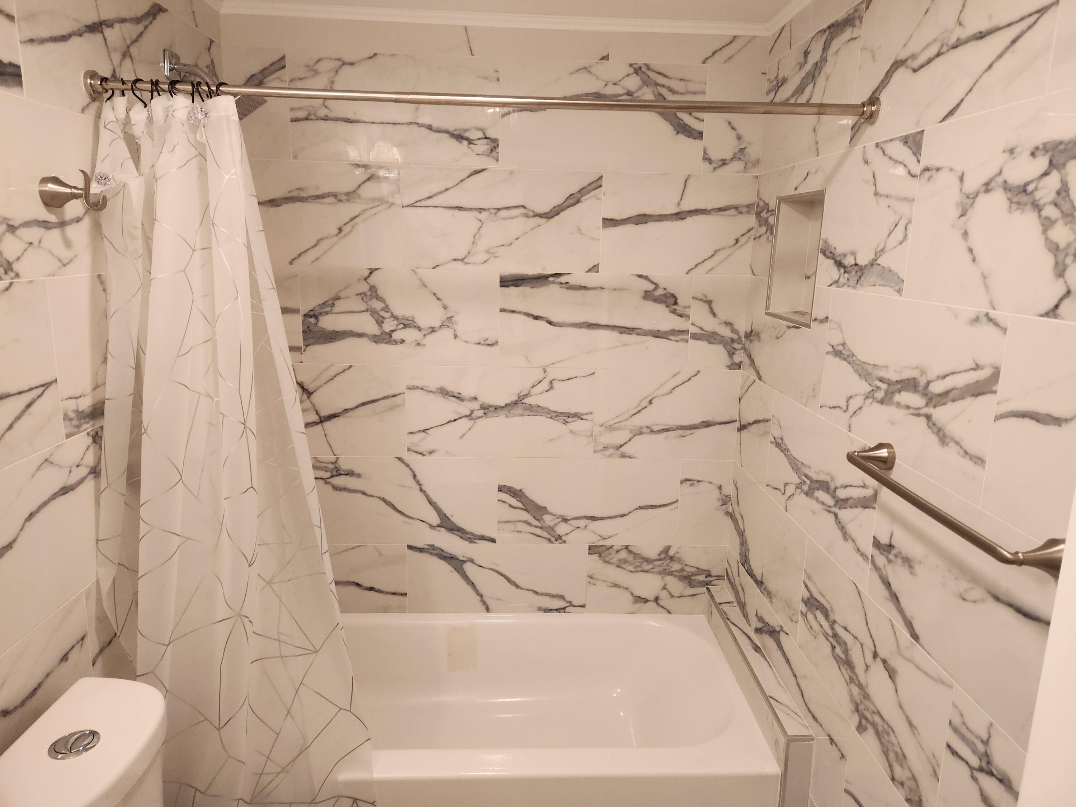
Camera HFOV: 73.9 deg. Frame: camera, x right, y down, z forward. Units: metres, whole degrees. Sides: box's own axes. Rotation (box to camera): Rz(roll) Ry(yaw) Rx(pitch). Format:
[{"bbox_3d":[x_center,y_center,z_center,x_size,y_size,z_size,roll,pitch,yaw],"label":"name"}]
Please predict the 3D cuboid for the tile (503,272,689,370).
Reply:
[{"bbox_3d":[0.185,-0.261,2.267,0.611,0.302,0.012,1,13,-3],"label":"tile"}]

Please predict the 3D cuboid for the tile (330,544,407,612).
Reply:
[{"bbox_3d":[-0.693,0.598,2.432,0.493,0.254,0.012,1,13,-3],"label":"tile"}]

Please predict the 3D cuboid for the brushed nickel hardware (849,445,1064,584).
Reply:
[{"bbox_3d":[0.648,0.152,1.165,0.085,0.052,0.512,1,13,-2],"label":"brushed nickel hardware"}]

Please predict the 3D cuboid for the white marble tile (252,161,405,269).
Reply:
[{"bbox_3d":[-0.666,-0.570,2.167,0.497,0.302,0.012,1,13,-3],"label":"white marble tile"}]

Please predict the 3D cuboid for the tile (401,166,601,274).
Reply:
[{"bbox_3d":[-0.114,-0.560,2.184,0.611,0.302,0.012,1,13,-3],"label":"tile"}]

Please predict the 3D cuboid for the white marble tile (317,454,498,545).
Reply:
[{"bbox_3d":[-0.436,0.320,2.352,0.604,0.299,0.010,1,13,-2],"label":"white marble tile"}]

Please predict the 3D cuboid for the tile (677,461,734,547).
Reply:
[{"bbox_3d":[0.566,0.336,2.421,0.174,0.302,0.012,1,13,-3],"label":"tile"}]

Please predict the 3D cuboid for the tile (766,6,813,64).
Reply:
[{"bbox_3d":[0.695,-1.008,1.961,0.012,0.083,0.311,1,13,-2],"label":"tile"}]

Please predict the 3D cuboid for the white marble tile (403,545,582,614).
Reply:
[{"bbox_3d":[-0.140,0.601,2.448,0.611,0.252,0.012,1,13,-3],"label":"white marble tile"}]

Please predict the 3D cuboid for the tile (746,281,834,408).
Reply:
[{"bbox_3d":[0.671,-0.185,1.966,0.010,0.299,0.588,1,13,-2],"label":"tile"}]

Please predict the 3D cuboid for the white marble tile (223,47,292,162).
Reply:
[{"bbox_3d":[-0.818,-0.870,2.091,0.180,0.302,0.012,1,13,-3],"label":"white marble tile"}]

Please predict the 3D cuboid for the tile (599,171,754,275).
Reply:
[{"bbox_3d":[0.432,-0.555,2.212,0.480,0.302,0.012,1,13,-3],"label":"tile"}]

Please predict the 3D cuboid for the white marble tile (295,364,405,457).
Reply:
[{"bbox_3d":[-0.671,0.022,2.277,0.498,0.299,0.010,1,13,-2],"label":"white marble tile"}]

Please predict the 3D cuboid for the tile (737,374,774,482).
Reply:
[{"bbox_3d":[0.672,0.076,2.209,0.012,0.302,0.309,1,13,-2],"label":"tile"}]

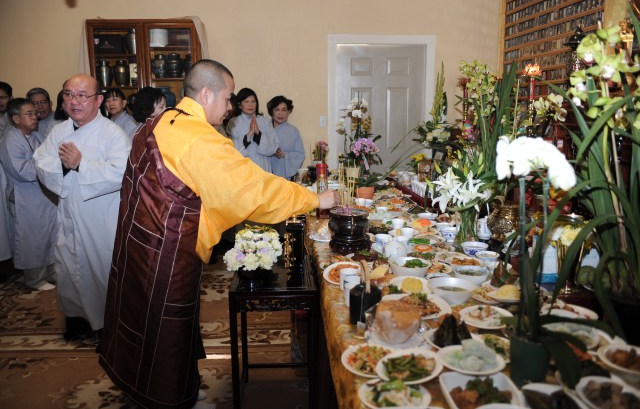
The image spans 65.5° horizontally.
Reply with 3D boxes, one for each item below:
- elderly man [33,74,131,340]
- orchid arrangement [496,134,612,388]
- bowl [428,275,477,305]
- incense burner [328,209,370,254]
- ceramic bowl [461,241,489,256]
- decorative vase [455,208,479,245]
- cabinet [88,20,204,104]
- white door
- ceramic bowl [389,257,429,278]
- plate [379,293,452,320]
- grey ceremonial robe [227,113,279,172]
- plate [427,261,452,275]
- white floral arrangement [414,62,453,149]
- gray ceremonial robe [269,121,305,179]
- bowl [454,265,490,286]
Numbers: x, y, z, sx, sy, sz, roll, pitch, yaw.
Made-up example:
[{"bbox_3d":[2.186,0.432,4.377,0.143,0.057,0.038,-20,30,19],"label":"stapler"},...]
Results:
[{"bbox_3d":[-1.379,0.052,2.960,0.550,1.610,0.420,-2,11,-8],"label":"elderly man"},{"bbox_3d":[0.535,0.131,1.145,0.260,0.590,0.220,-2,11,-5],"label":"orchid arrangement"},{"bbox_3d":[0.463,0.305,1.735,0.168,0.062,0.168,0,11,0],"label":"bowl"},{"bbox_3d":[0.144,0.123,2.370,0.204,0.178,0.204,-1,11,-3],"label":"incense burner"},{"bbox_3d":[0.696,0.198,2.233,0.122,0.054,0.122,-1,11,0],"label":"ceramic bowl"},{"bbox_3d":[0.704,0.098,2.367,0.120,0.220,0.120,-1,11,-3],"label":"decorative vase"},{"bbox_3d":[-1.595,-0.619,4.875,1.020,2.210,0.400,-1,11,-3],"label":"cabinet"},{"bbox_3d":[0.640,-0.663,5.212,1.080,2.133,0.090,-1,11,-3],"label":"white door"},{"bbox_3d":[0.354,0.249,1.964,0.162,0.060,0.162,-1,11,0],"label":"ceramic bowl"},{"bbox_3d":[0.304,0.330,1.588,0.230,0.035,0.230,-1,11,0],"label":"plate"},{"bbox_3d":[-0.582,-0.167,4.426,0.480,1.282,0.360,-2,11,-9],"label":"grey ceremonial robe"},{"bbox_3d":[0.469,0.254,1.993,0.140,0.030,0.140,-1,11,0],"label":"plate"},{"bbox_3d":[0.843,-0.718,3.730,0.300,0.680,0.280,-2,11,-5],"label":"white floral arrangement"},{"bbox_3d":[-0.334,-0.112,4.259,0.450,1.160,0.340,-1,11,0],"label":"gray ceremonial robe"},{"bbox_3d":[0.575,0.273,1.907,0.133,0.056,0.133,0,11,0],"label":"bowl"}]

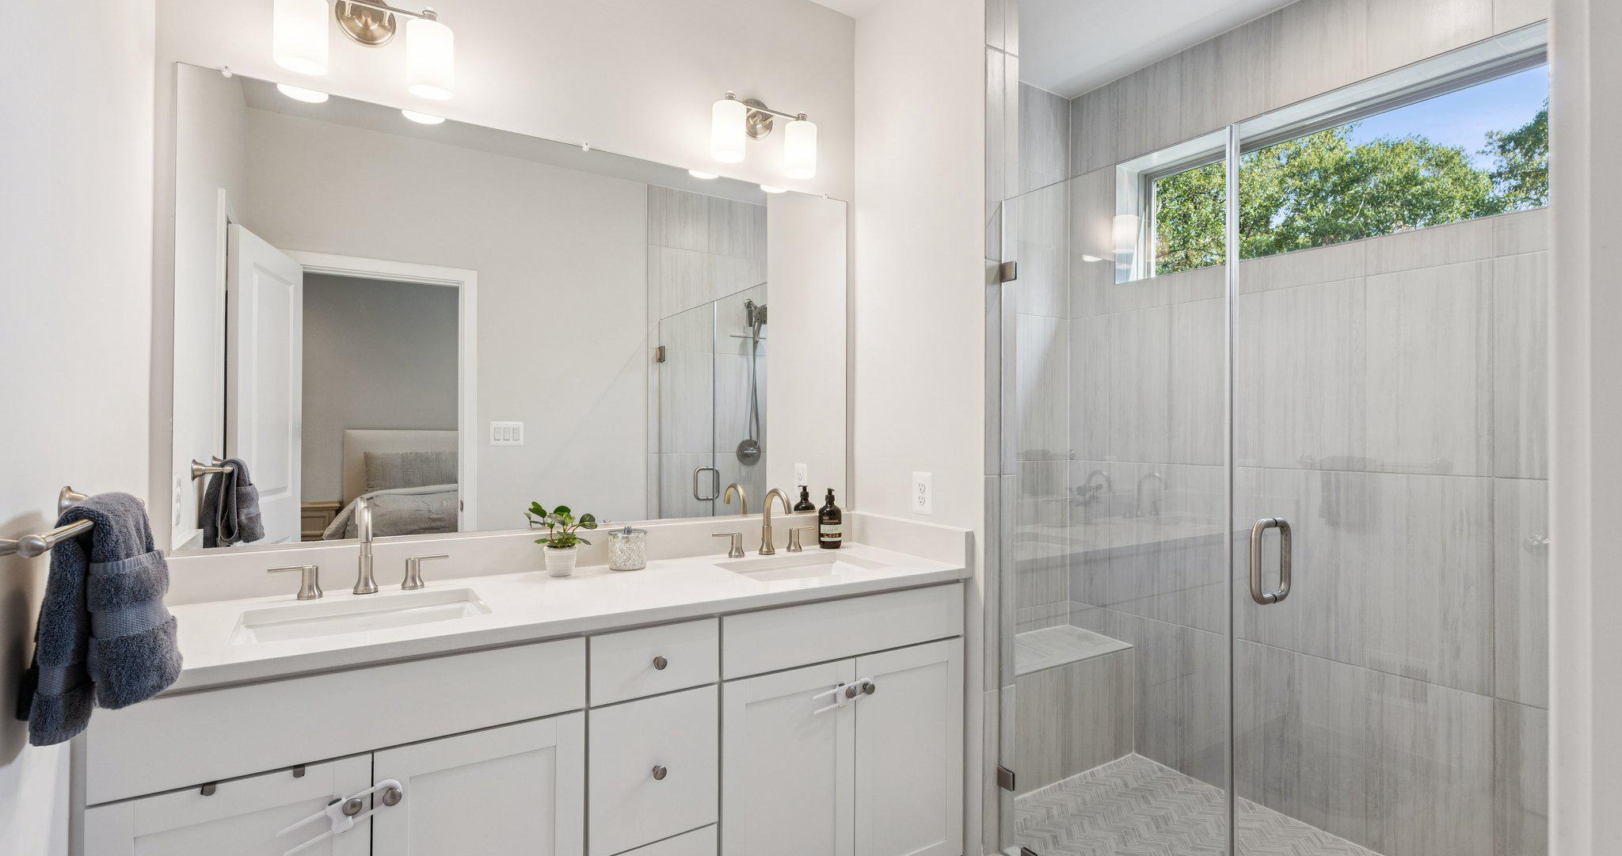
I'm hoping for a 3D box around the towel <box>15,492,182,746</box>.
[{"bbox_3d":[-0.947,0.230,0.960,0.130,0.288,0.255,1,0,-32],"label":"towel"}]

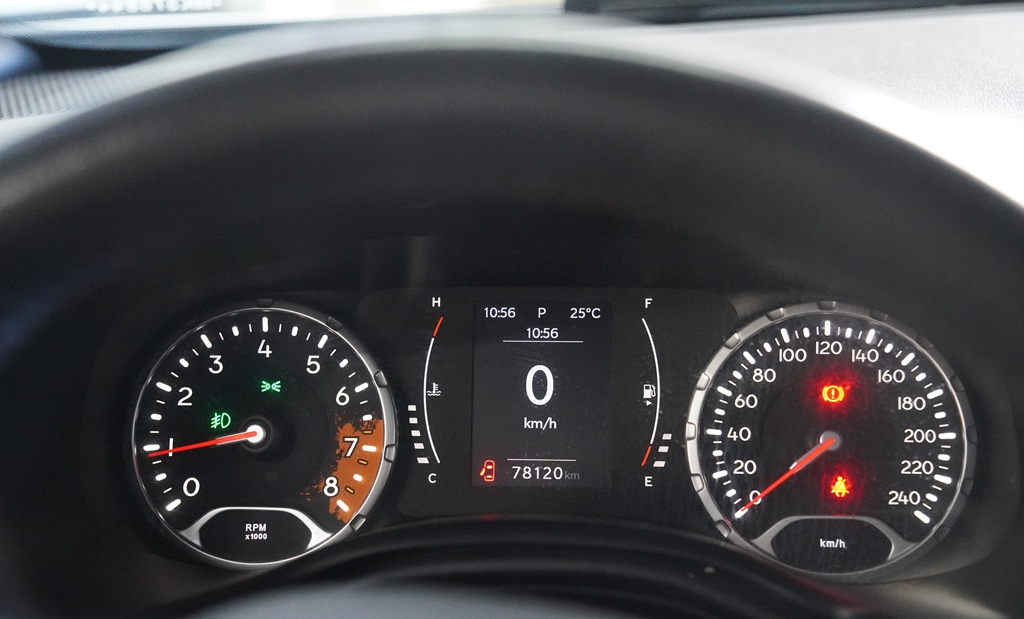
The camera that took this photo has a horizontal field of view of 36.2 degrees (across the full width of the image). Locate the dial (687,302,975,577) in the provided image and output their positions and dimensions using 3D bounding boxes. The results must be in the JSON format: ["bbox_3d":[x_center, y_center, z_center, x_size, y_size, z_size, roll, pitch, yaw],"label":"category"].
[{"bbox_3d":[0.120,0.050,0.591,0.107,0.106,0.022,0,-11,5],"label":"dial"}]

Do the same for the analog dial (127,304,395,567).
[{"bbox_3d":[-0.098,0.049,0.610,0.103,0.103,0.022,0,-11,5],"label":"analog dial"}]

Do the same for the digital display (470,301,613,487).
[{"bbox_3d":[0.012,0.032,0.604,0.054,0.072,0.008,0,-11,5],"label":"digital display"}]

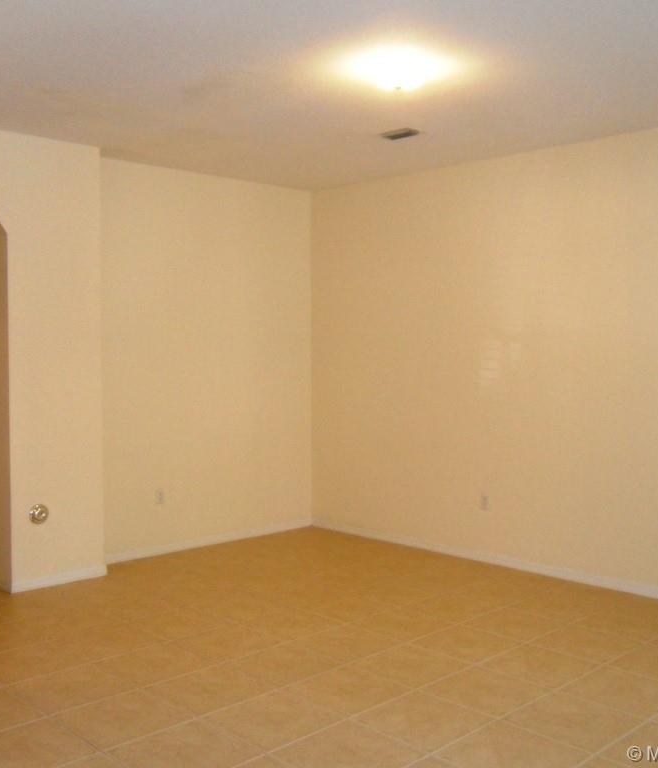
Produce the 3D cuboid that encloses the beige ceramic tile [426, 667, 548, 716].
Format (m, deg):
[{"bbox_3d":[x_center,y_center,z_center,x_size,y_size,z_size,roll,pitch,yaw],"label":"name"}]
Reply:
[{"bbox_3d":[0.718,1.401,3.776,0.443,0.012,0.443,-1,1,-44],"label":"beige ceramic tile"}]

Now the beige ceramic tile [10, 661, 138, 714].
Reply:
[{"bbox_3d":[-1.178,1.412,3.822,0.443,0.012,0.443,-1,1,-44],"label":"beige ceramic tile"}]

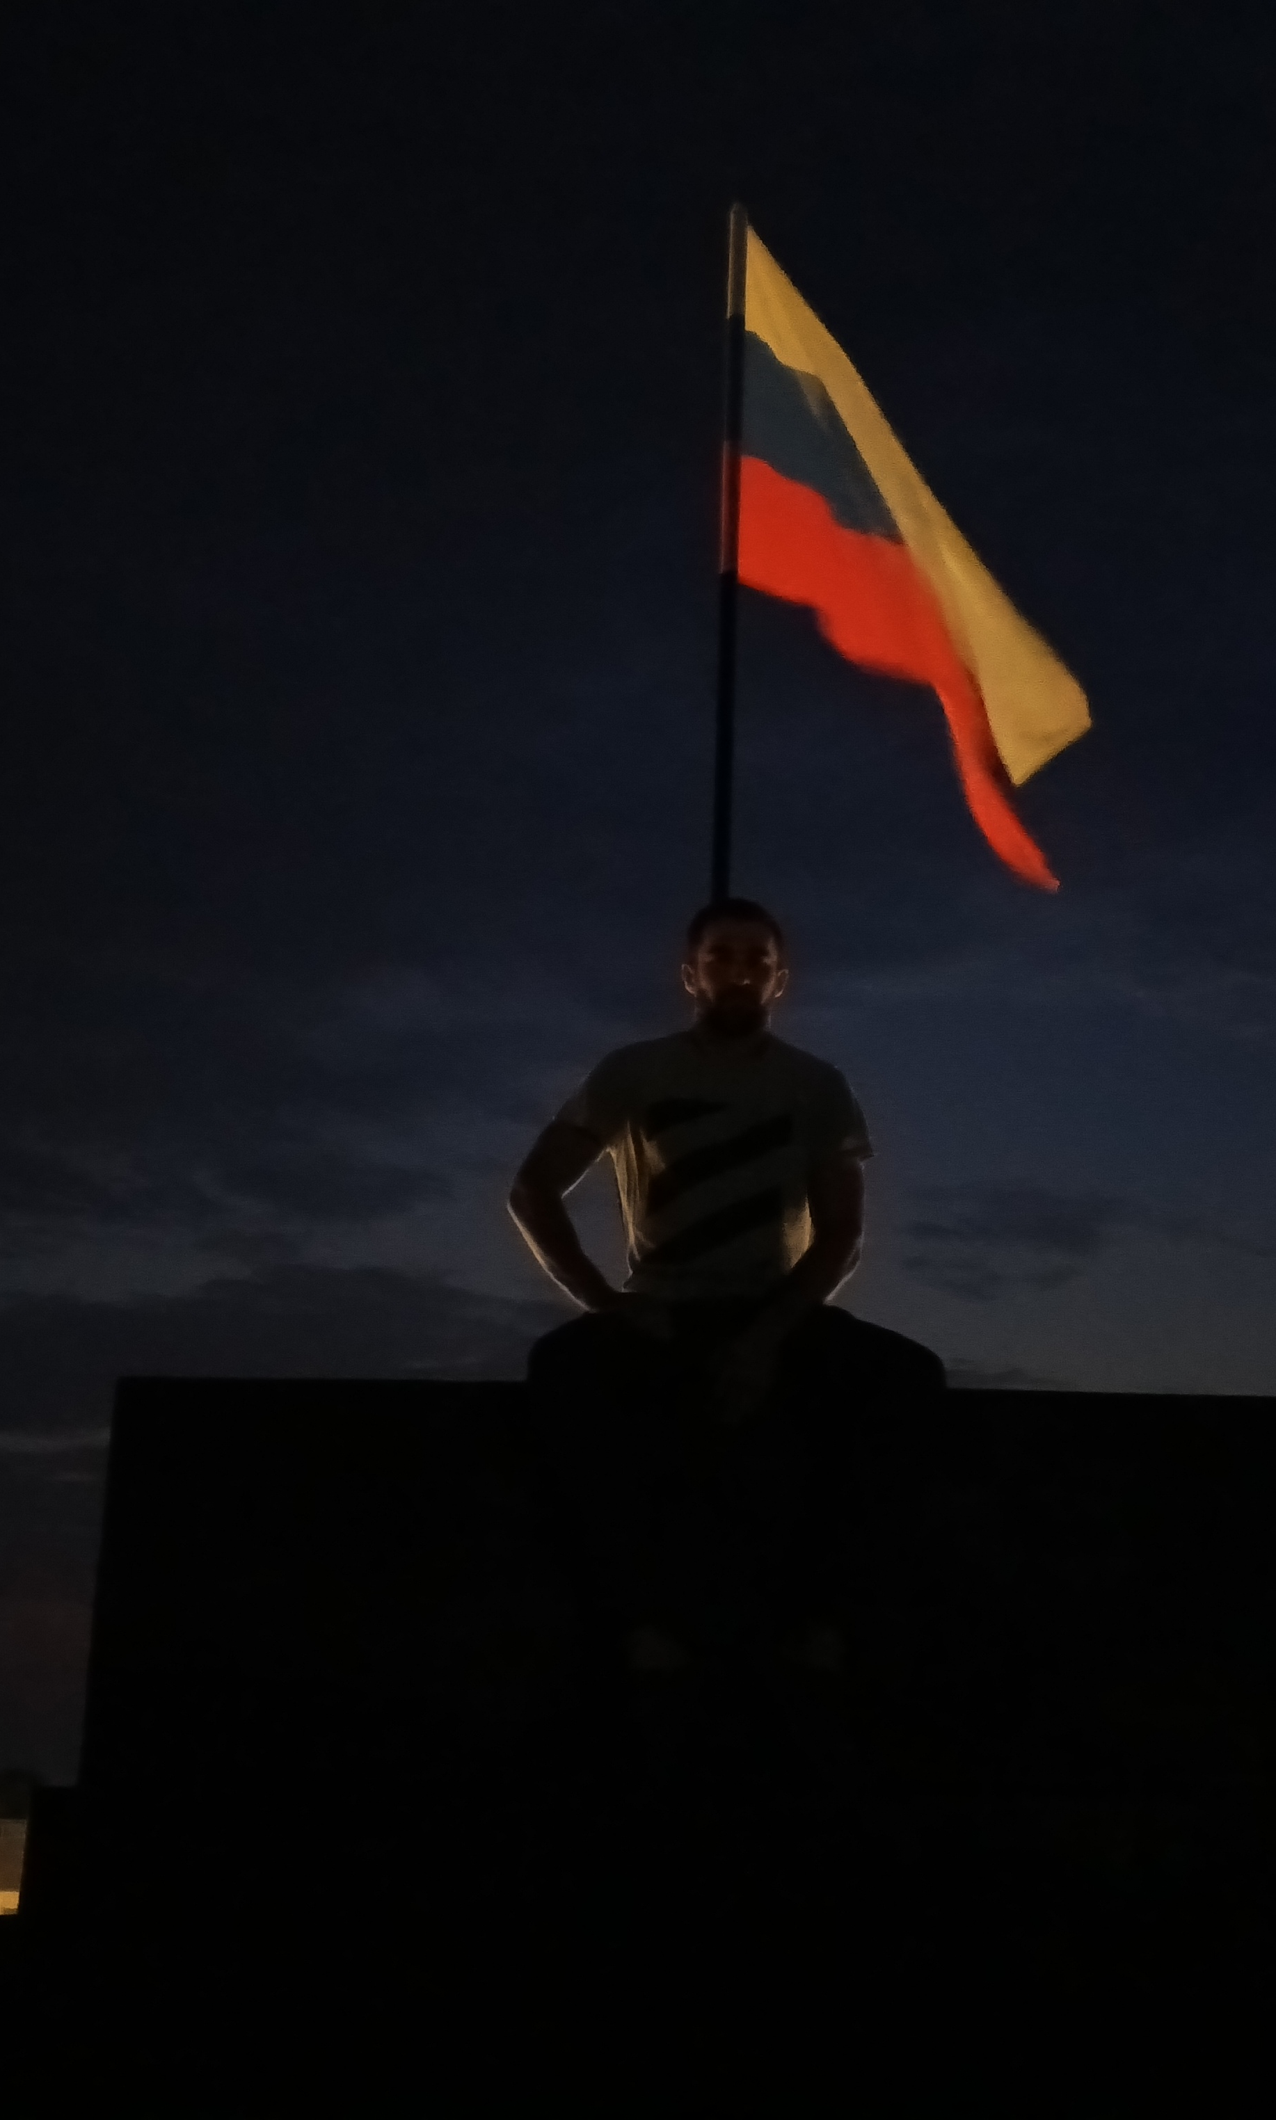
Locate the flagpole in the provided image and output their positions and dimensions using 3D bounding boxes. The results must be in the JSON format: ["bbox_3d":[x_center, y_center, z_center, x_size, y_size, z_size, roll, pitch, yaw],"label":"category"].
[{"bbox_3d":[0.169,-0.606,3.810,0.030,2.610,0.030,2,-18,0],"label":"flagpole"}]

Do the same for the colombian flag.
[{"bbox_3d":[0.545,-1.054,3.961,0.690,1.530,0.300,1,-19,0],"label":"colombian flag"}]

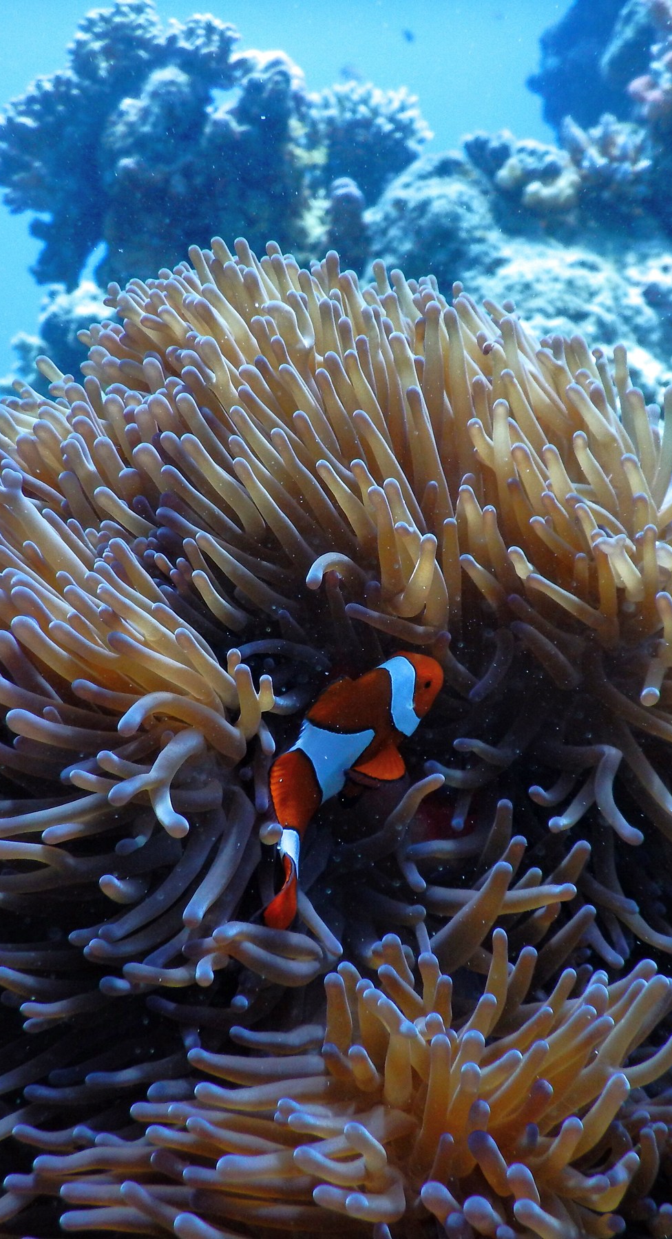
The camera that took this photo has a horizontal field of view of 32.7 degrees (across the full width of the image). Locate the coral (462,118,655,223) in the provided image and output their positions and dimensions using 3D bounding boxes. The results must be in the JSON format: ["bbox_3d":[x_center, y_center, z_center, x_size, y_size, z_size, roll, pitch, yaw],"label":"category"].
[{"bbox_3d":[0.204,-0.411,1.050,0.170,0.092,0.120,3,18,10],"label":"coral"}]

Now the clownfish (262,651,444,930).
[{"bbox_3d":[0.004,0.051,0.350,0.027,0.042,0.094,18,64,47],"label":"clownfish"}]

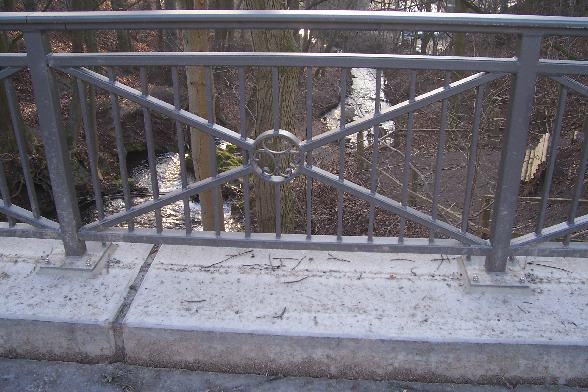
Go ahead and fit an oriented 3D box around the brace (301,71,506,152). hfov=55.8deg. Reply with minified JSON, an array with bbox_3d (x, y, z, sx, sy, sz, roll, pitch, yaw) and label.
[{"bbox_3d":[0.433,-0.352,2.286,0.865,0.031,0.049,-20,20,14],"label":"brace"}]

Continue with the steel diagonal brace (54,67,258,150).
[{"bbox_3d":[-0.577,-0.383,2.372,0.859,0.031,0.049,23,24,-4],"label":"steel diagonal brace"}]

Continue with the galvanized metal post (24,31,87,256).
[{"bbox_3d":[-1.060,-0.203,2.499,0.079,1.045,0.067,2,24,5],"label":"galvanized metal post"}]

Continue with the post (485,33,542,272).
[{"bbox_3d":[0.912,-0.143,2.329,0.079,1.045,0.067,2,24,5],"label":"post"}]

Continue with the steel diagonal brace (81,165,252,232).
[{"bbox_3d":[-0.594,0.020,2.549,0.893,0.031,0.049,-19,20,13],"label":"steel diagonal brace"}]

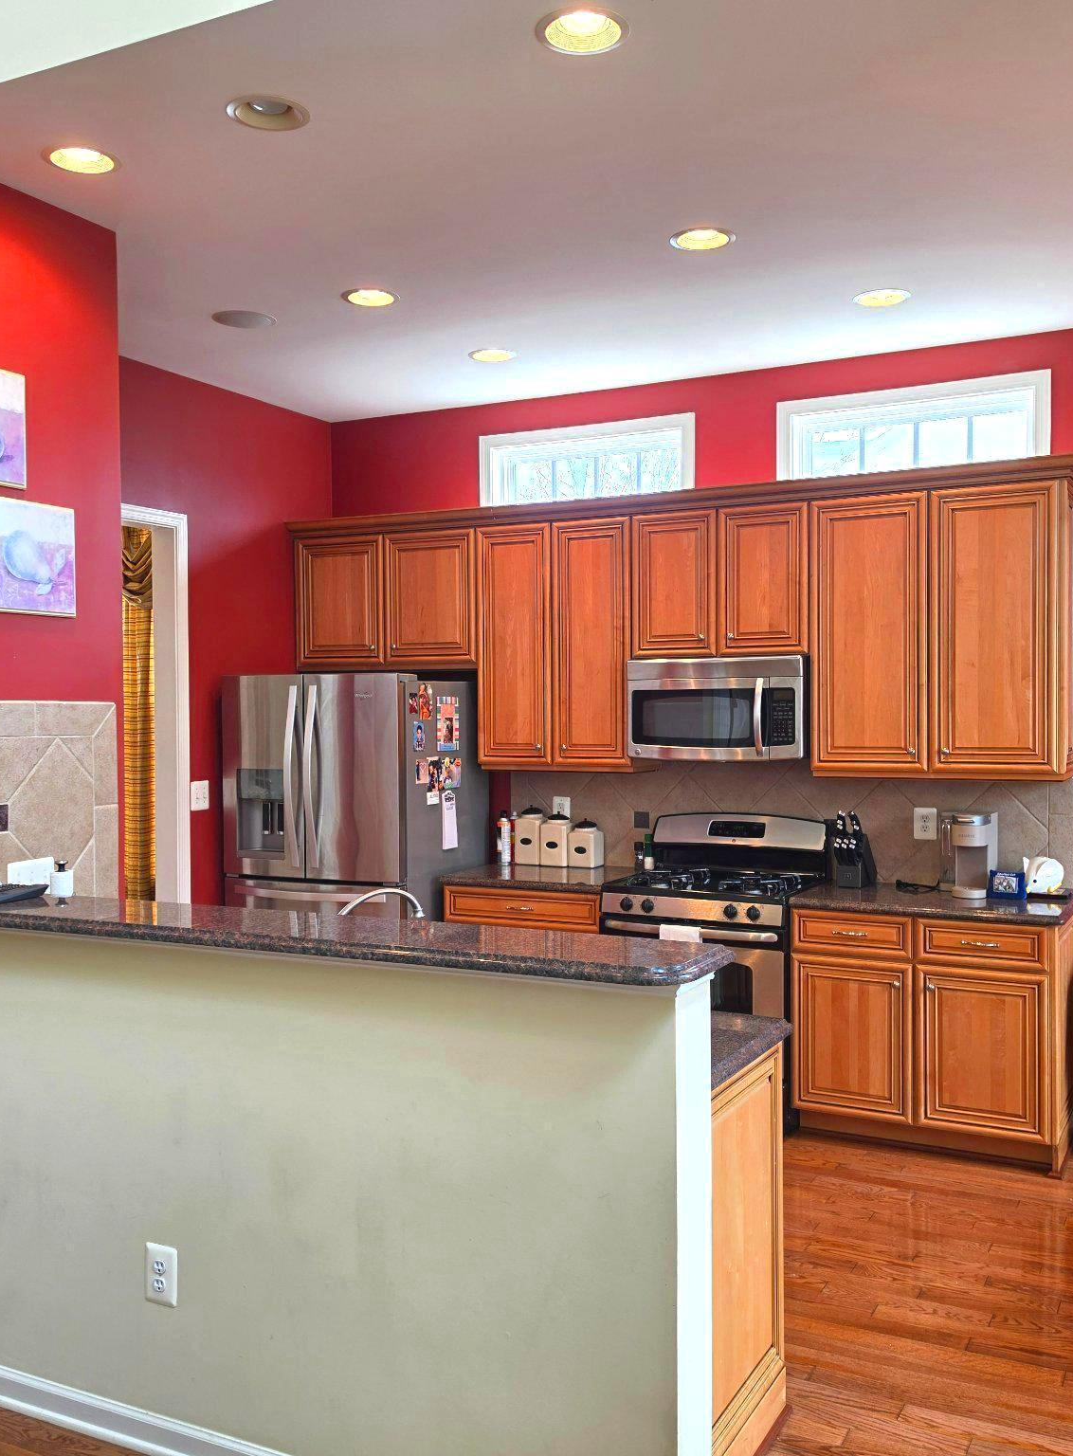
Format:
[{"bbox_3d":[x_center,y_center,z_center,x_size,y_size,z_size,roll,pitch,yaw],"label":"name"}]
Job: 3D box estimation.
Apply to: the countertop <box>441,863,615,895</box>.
[{"bbox_3d":[0.071,0.653,5.672,0.770,0.038,0.635,0,1,28],"label":"countertop"}]

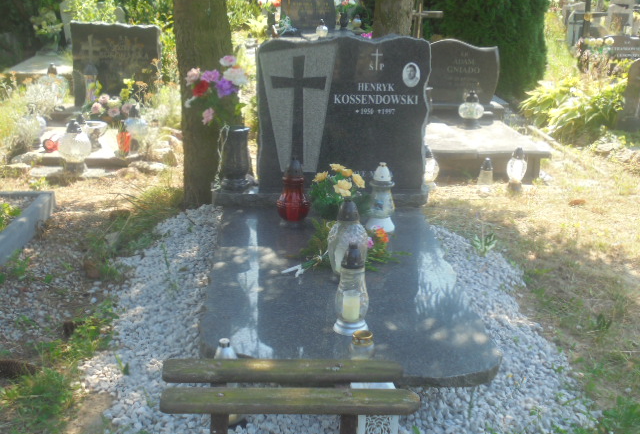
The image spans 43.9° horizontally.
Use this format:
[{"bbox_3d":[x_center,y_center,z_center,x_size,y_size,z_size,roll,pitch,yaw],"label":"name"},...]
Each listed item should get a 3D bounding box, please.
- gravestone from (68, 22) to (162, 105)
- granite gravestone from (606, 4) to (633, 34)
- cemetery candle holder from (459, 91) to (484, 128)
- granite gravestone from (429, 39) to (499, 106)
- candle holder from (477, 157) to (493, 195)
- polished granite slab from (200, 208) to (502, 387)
[{"bbox_3d":[-1.837,-1.354,7.098,0.794,0.733,0.090,1,18,-1],"label":"gravestone"},{"bbox_3d":[5.274,-3.460,14.000,0.458,0.582,0.140,0,18,-3],"label":"granite gravestone"},{"bbox_3d":[1.017,-0.720,5.330,0.175,0.260,0.175,0,16,-5],"label":"cemetery candle holder"},{"bbox_3d":[1.206,-1.206,6.623,0.595,0.534,0.080,0,18,-3],"label":"granite gravestone"},{"bbox_3d":[1.099,-0.285,5.272,0.103,0.212,0.103,0,18,-3],"label":"candle holder"},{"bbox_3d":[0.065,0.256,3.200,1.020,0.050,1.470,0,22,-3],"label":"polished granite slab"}]

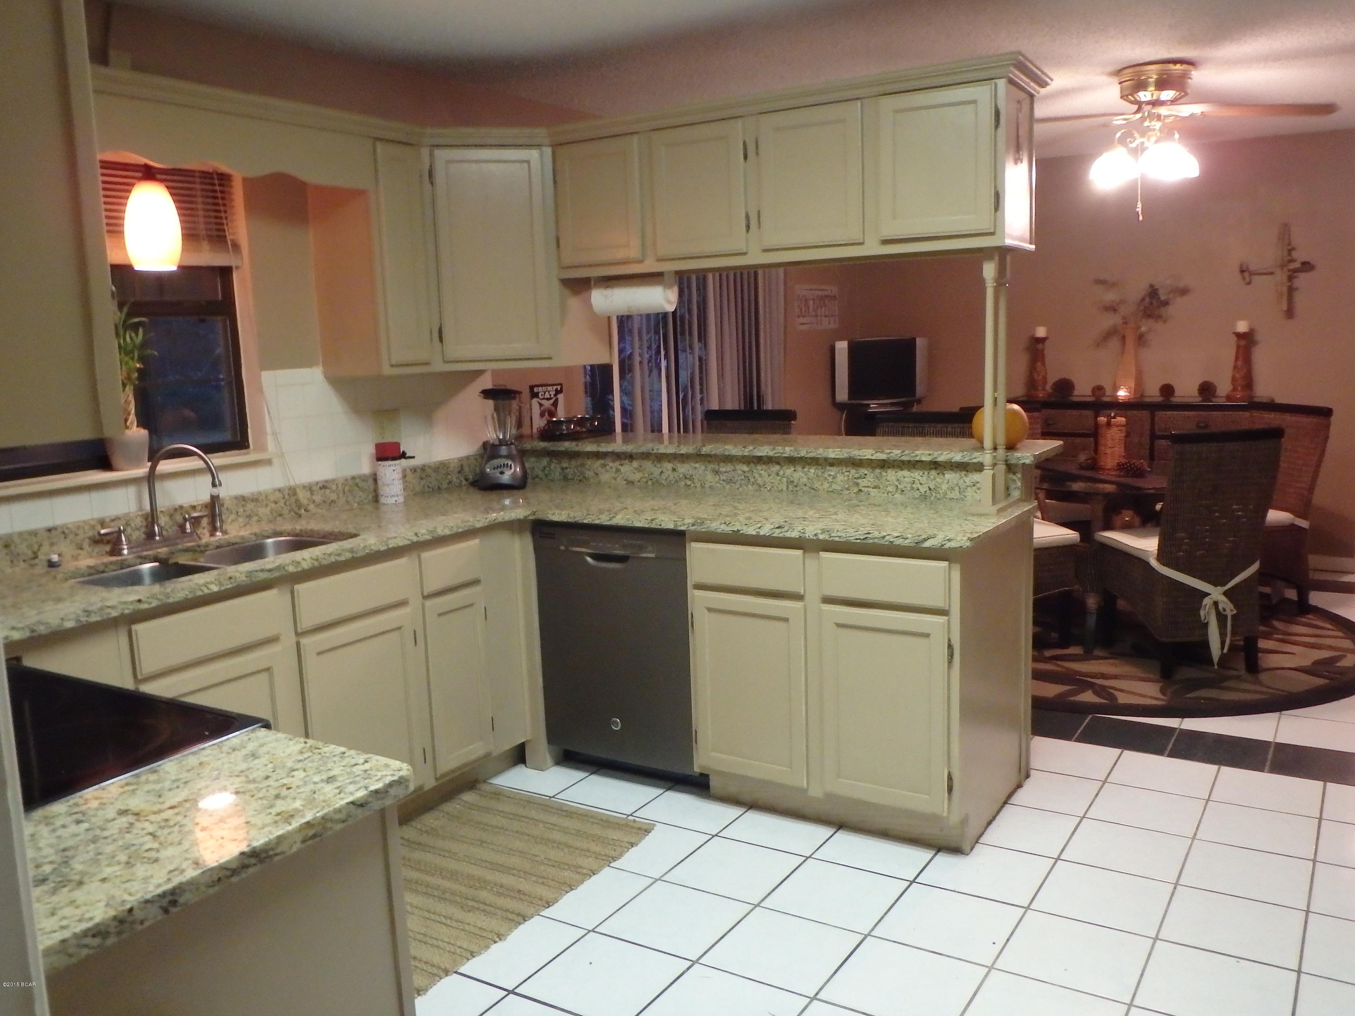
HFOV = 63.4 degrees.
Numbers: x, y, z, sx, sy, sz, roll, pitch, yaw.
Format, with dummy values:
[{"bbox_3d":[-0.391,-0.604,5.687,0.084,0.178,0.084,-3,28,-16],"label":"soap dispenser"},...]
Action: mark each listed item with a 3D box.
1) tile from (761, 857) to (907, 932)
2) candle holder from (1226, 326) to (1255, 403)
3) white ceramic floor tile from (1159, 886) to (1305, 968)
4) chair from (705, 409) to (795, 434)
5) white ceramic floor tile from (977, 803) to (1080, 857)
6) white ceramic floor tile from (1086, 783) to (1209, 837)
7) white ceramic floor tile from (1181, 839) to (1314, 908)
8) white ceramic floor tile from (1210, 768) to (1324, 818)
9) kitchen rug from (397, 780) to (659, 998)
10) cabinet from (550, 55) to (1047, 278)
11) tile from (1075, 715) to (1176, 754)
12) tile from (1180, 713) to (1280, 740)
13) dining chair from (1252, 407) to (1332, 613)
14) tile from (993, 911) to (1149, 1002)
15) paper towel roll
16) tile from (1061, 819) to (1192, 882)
[{"bbox_3d":[0.420,1.029,2.909,0.299,0.012,0.299,3,10,32],"label":"tile"},{"bbox_3d":[3.141,-0.809,6.113,0.135,0.445,0.135,3,10,33],"label":"candle holder"},{"bbox_3d":[1.358,1.023,2.671,0.299,0.012,0.299,3,10,32],"label":"white ceramic floor tile"},{"bbox_3d":[0.511,0.040,5.724,0.500,1.050,0.600,3,10,33],"label":"chair"},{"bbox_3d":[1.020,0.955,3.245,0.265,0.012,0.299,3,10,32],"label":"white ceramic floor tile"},{"bbox_3d":[1.400,0.901,3.267,0.303,0.010,0.303,3,10,33],"label":"white ceramic floor tile"},{"bbox_3d":[1.482,0.953,2.851,0.303,0.010,0.303,3,10,33],"label":"white ceramic floor tile"},{"bbox_3d":[1.802,0.870,3.345,0.303,0.010,0.303,3,10,33],"label":"white ceramic floor tile"},{"bbox_3d":[-0.697,1.024,2.961,0.750,0.012,1.250,3,10,33],"label":"kitchen rug"},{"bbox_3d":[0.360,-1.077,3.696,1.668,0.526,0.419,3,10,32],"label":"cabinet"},{"bbox_3d":[1.592,0.806,3.874,0.303,0.010,0.303,3,10,33],"label":"tile"},{"bbox_3d":[2.048,0.794,4.062,0.305,0.010,0.320,3,10,32],"label":"tile"},{"bbox_3d":[2.917,0.003,5.679,0.640,1.040,0.500,-4,8,-15],"label":"dining chair"},{"bbox_3d":[0.916,1.028,2.521,0.303,0.010,0.303,3,10,33],"label":"tile"},{"bbox_3d":[-0.153,-0.748,3.932,0.290,0.110,0.110,3,10,32],"label":"paper towel roll"},{"bbox_3d":[1.264,0.967,3.090,0.299,0.012,0.299,3,10,32],"label":"tile"}]

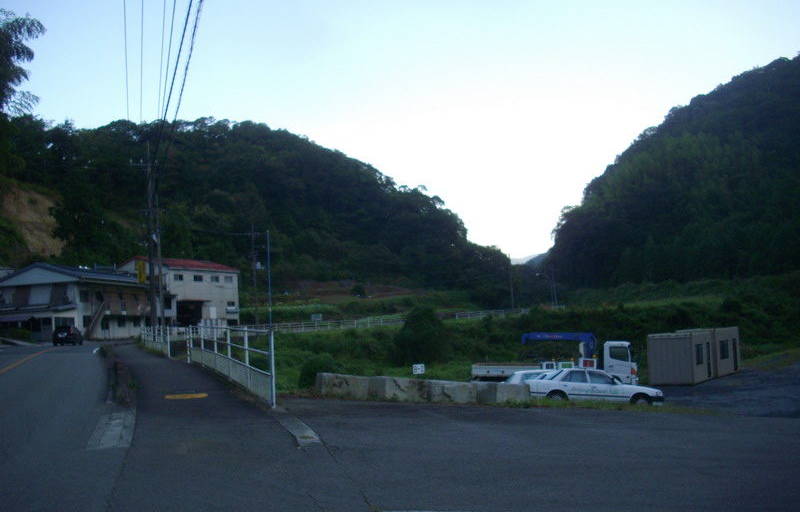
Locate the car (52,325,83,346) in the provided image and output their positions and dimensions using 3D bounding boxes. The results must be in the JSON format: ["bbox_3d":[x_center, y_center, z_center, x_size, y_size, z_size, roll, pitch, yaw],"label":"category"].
[{"bbox_3d":[-26.656,6.380,68.549,1.700,1.630,4.100,-1,-3,-8],"label":"car"}]

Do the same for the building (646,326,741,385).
[{"bbox_3d":[16.701,5.429,48.007,2.250,2.600,10.600,-4,-4,33],"label":"building"}]

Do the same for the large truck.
[{"bbox_3d":[7.610,5.303,42.690,8.100,3.000,2.300,-2,-3,10],"label":"large truck"}]

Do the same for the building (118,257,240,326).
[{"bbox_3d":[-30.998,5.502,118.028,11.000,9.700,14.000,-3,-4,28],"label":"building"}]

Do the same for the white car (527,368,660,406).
[{"bbox_3d":[6.796,4.637,30.041,4.680,1.380,1.690,0,-3,3],"label":"white car"}]

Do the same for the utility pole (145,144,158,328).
[{"bbox_3d":[-15.406,-0.665,53.380,0.450,12.700,0.450,-1,-3,0],"label":"utility pole"}]

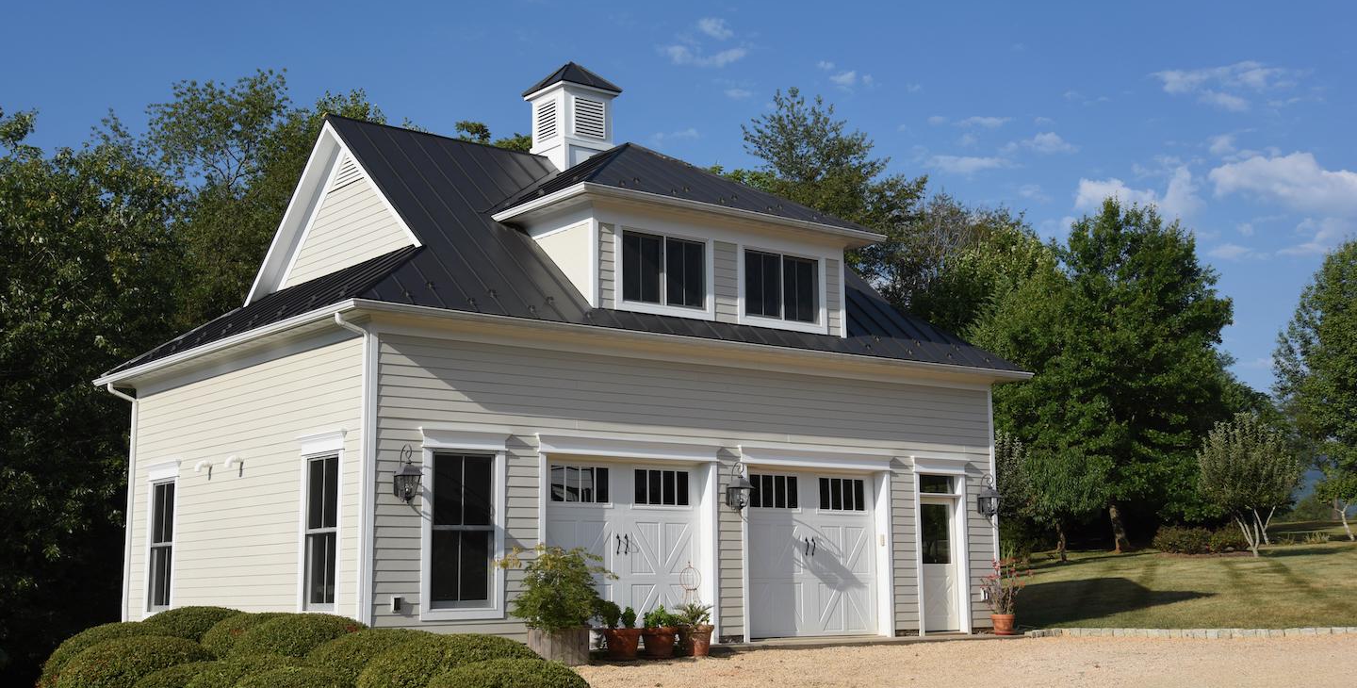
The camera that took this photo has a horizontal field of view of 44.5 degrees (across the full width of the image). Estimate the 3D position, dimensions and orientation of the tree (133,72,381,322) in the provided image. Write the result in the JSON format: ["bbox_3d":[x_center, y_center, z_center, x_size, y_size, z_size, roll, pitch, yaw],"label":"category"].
[{"bbox_3d":[-8.756,0.247,34.355,5.600,12.259,5.600,6,-11,-37],"label":"tree"}]

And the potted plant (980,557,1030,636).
[{"bbox_3d":[5.042,3.896,25.622,0.731,1.195,0.731,0,-9,0],"label":"potted plant"}]

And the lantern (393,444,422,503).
[{"bbox_3d":[-3.269,1.560,19.995,0.260,0.713,0.340,6,-11,-37],"label":"lantern"}]

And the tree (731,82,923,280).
[{"bbox_3d":[4.114,-0.406,46.500,7.000,13.100,7.000,6,-11,-37],"label":"tree"}]

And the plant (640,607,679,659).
[{"bbox_3d":[-0.226,3.521,20.250,0.460,0.630,0.460,-1,-9,0],"label":"plant"}]

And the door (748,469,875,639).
[{"bbox_3d":[1.926,3.070,24.361,2.693,2.439,0.100,6,-11,-37],"label":"door"}]

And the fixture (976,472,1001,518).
[{"bbox_3d":[4.805,2.346,25.741,0.250,0.700,0.300,6,-11,-37],"label":"fixture"}]

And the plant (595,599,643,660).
[{"bbox_3d":[-0.720,3.443,19.960,0.560,0.714,0.540,0,-9,0],"label":"plant"}]

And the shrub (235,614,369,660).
[{"bbox_3d":[-3.997,3.234,17.585,1.420,0.750,1.420,6,-11,-37],"label":"shrub"}]

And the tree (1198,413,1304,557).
[{"bbox_3d":[13.786,3.399,40.000,2.500,3.450,2.500,-4,-9,19],"label":"tree"}]

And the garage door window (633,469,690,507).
[{"bbox_3d":[-0.220,1.979,22.828,0.934,0.465,0.060,6,-11,-37],"label":"garage door window"}]

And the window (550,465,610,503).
[{"bbox_3d":[-1.298,1.862,22.008,0.922,0.467,0.060,6,-11,-37],"label":"window"}]

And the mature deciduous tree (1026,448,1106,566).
[{"bbox_3d":[11.442,4.774,49.000,2.505,3.350,2.505,0,-9,0],"label":"mature deciduous tree"}]

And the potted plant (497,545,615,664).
[{"bbox_3d":[-1.408,3.001,19.250,1.280,1.400,1.200,6,-11,-37],"label":"potted plant"}]

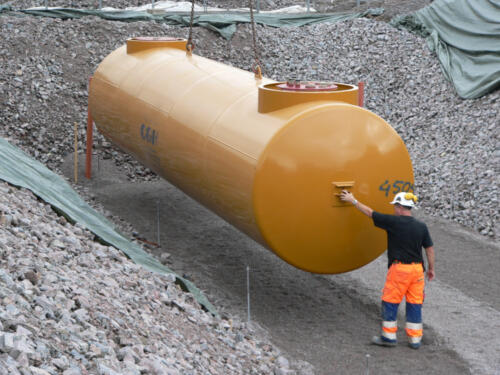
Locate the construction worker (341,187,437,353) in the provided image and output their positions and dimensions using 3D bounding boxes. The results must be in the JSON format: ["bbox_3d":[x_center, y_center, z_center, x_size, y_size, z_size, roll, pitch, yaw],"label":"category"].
[{"bbox_3d":[1.585,0.900,15.963,0.880,1.810,0.820,-4,11,-22],"label":"construction worker"}]

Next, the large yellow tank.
[{"bbox_3d":[-0.461,-0.859,20.814,2.070,2.152,9.922,-3,11,-18],"label":"large yellow tank"}]

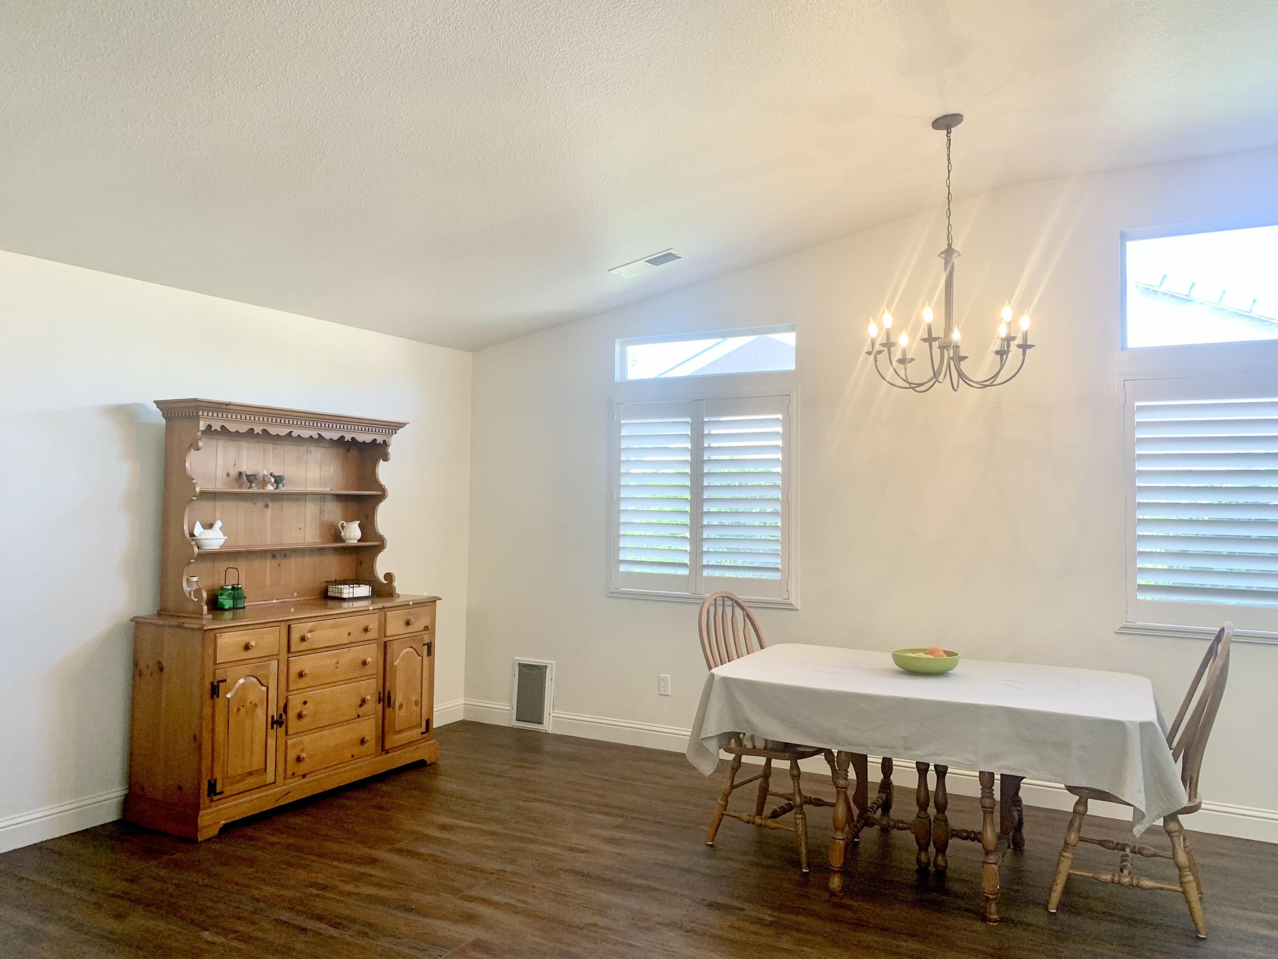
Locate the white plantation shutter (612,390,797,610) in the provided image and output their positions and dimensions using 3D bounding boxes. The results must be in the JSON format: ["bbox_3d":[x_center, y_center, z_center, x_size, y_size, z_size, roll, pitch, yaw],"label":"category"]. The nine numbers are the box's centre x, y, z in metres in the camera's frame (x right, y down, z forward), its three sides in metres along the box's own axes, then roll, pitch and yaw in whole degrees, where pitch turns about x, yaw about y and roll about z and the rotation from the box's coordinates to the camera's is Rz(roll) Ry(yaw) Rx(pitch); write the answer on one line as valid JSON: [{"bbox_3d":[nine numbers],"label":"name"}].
[{"bbox_3d":[0.348,0.118,5.569,1.186,1.193,0.065,0,-2,29],"label":"white plantation shutter"}]

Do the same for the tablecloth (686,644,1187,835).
[{"bbox_3d":[1.176,0.965,3.796,1.738,0.392,1.118,0,-2,29],"label":"tablecloth"}]

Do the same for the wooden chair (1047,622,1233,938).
[{"bbox_3d":[1.810,1.018,3.487,0.570,1.040,0.470,0,-2,29],"label":"wooden chair"}]

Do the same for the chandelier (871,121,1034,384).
[{"bbox_3d":[1.263,-0.919,3.920,0.696,1.132,0.696,0,-2,29],"label":"chandelier"}]

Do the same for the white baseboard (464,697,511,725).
[{"bbox_3d":[-0.978,1.519,6.256,0.398,0.136,0.016,0,-2,29],"label":"white baseboard"}]

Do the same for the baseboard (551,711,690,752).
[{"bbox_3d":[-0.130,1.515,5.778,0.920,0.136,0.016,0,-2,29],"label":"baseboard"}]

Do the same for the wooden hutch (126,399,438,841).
[{"bbox_3d":[-1.690,0.596,4.796,0.562,1.879,1.493,0,-2,29],"label":"wooden hutch"}]

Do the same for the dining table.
[{"bbox_3d":[1.171,1.156,3.796,1.656,0.768,1.040,0,-2,29],"label":"dining table"}]

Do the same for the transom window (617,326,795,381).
[{"bbox_3d":[0.387,-0.722,5.615,1.146,0.260,0.100,0,-2,29],"label":"transom window"}]

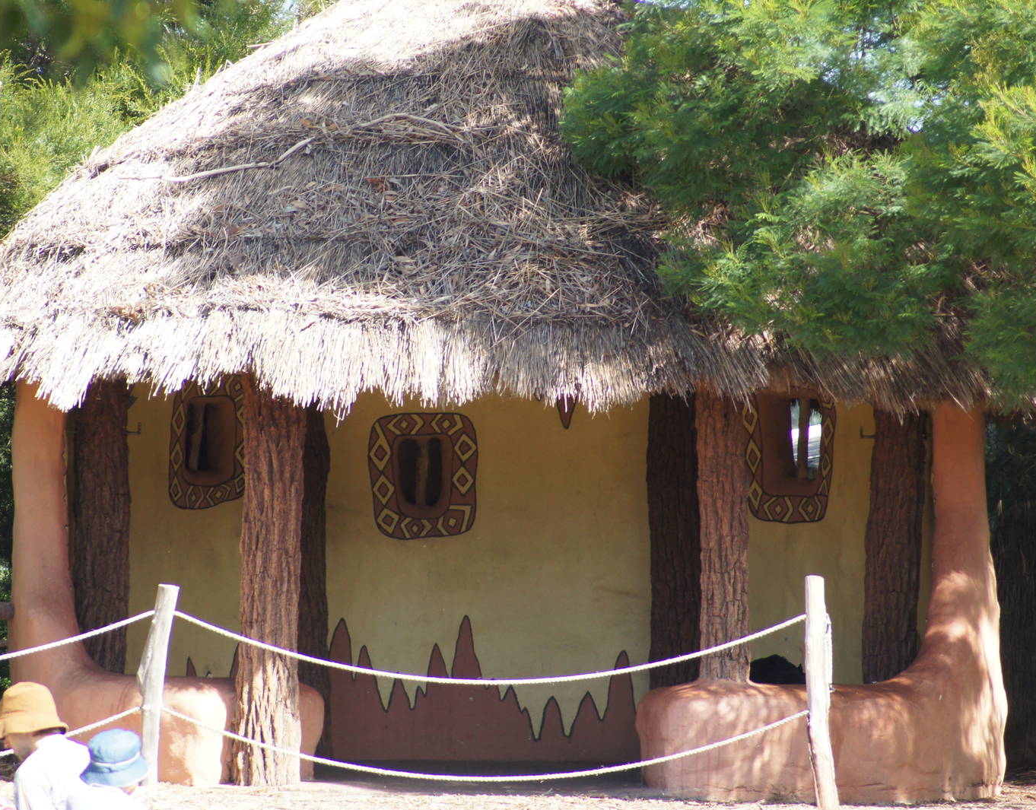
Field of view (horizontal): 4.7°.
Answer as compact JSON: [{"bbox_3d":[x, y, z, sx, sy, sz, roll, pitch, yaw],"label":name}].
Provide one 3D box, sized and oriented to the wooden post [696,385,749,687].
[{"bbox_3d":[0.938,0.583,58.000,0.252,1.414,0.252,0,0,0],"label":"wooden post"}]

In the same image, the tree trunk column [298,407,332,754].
[{"bbox_3d":[-1.046,0.828,61.800,0.278,1.799,0.278,0,0,0],"label":"tree trunk column"}]

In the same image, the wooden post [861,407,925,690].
[{"bbox_3d":[1.810,0.803,61.000,0.311,1.684,0.311,0,0,0],"label":"wooden post"}]

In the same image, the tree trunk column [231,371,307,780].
[{"bbox_3d":[-1.147,0.805,58.000,0.331,1.884,0.331,1,0,0],"label":"tree trunk column"}]

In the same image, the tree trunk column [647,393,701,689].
[{"bbox_3d":[0.777,0.798,61.800,0.288,1.804,0.288,0,0,0],"label":"tree trunk column"}]

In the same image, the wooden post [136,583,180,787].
[{"bbox_3d":[-1.599,1.250,56.300,0.120,0.917,0.120,3,0,0],"label":"wooden post"}]

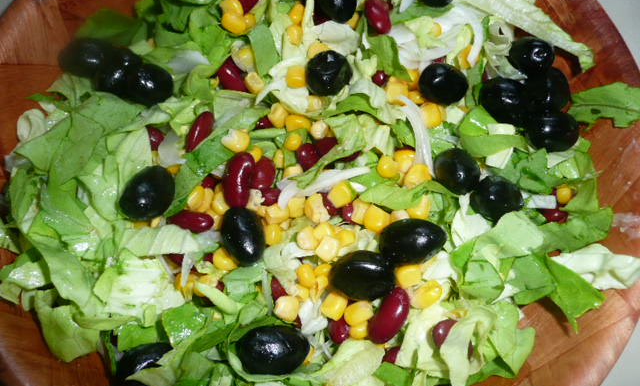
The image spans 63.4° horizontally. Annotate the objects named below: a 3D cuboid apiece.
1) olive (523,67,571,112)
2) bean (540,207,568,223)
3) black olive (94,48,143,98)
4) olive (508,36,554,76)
[{"bbox_3d":[0.095,-0.043,0.216,0.018,0.018,0.022,-23,40,-8],"label":"olive"},{"bbox_3d":[0.091,0.008,0.202,0.018,0.009,0.009,14,72,3],"label":"bean"},{"bbox_3d":[-0.084,-0.050,0.216,0.017,0.017,0.024,36,75,11],"label":"black olive"},{"bbox_3d":[0.091,-0.059,0.223,0.018,0.023,0.018,2,99,0],"label":"olive"}]

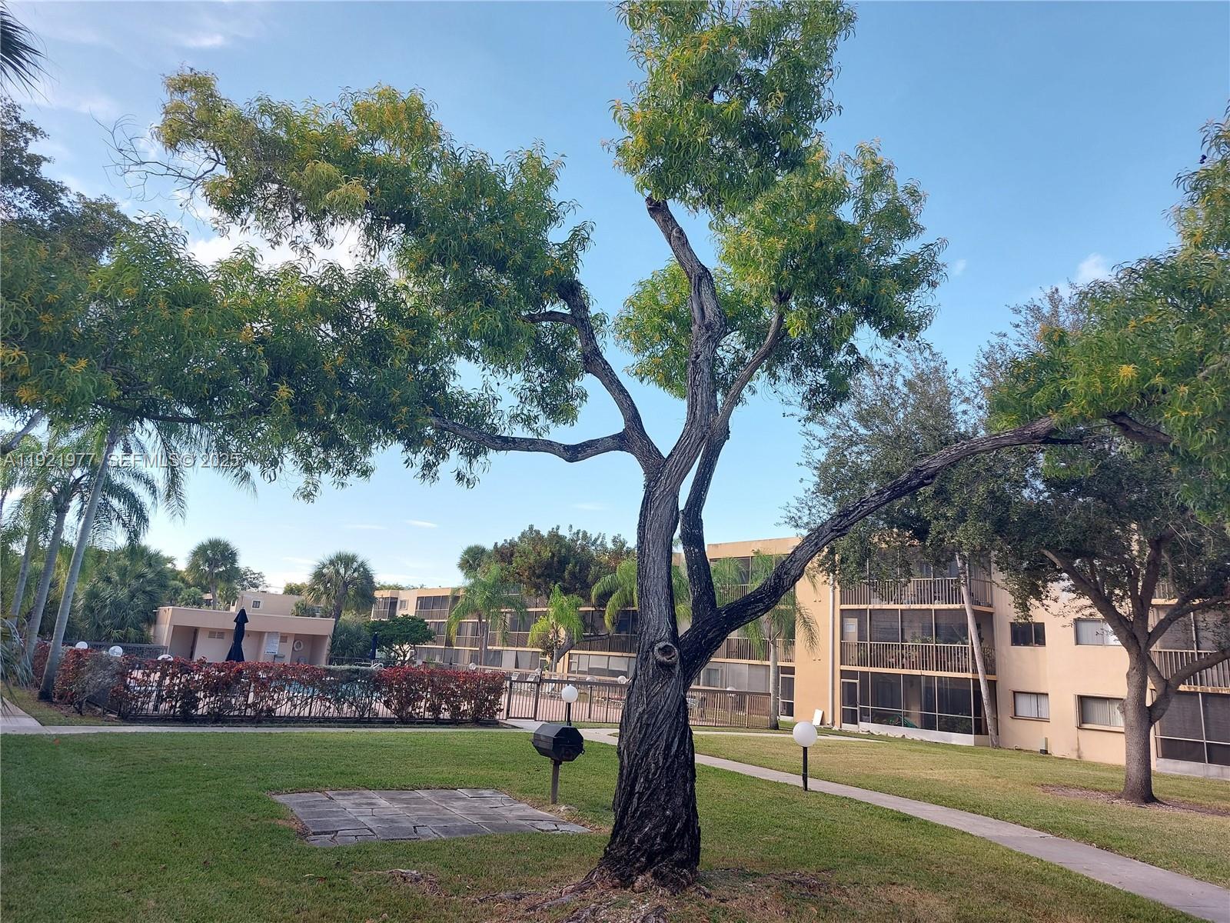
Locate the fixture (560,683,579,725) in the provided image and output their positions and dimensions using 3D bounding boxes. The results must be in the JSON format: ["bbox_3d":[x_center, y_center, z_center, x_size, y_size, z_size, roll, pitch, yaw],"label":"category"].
[{"bbox_3d":[-1.064,5.893,20.419,0.390,1.075,0.390,3,-13,0],"label":"fixture"}]

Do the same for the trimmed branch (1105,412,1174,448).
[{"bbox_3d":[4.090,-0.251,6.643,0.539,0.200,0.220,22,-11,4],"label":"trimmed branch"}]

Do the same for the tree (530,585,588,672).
[{"bbox_3d":[-2.828,8.335,39.095,2.818,5.313,2.621,3,-12,0],"label":"tree"}]

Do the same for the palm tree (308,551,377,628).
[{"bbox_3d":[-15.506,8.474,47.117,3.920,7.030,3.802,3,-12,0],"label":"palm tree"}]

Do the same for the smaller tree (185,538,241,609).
[{"bbox_3d":[-27.213,9.390,57.437,3.800,8.455,3.800,3,-13,0],"label":"smaller tree"}]

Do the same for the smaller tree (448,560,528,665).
[{"bbox_3d":[-6.899,8.532,44.125,4.216,6.664,4.087,3,-12,0],"label":"smaller tree"}]

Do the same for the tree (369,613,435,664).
[{"bbox_3d":[-12.894,10.981,50.697,4.061,3.686,3.858,3,-12,0],"label":"tree"}]

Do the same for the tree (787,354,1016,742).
[{"bbox_3d":[10.008,2.687,29.257,7.300,13.155,6.800,3,-13,0],"label":"tree"}]

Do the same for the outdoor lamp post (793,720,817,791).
[{"bbox_3d":[3.308,5.118,14.828,0.423,1.167,0.423,3,-12,0],"label":"outdoor lamp post"}]

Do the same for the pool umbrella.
[{"bbox_3d":[-11.101,5.551,25.072,0.550,2.458,0.550,3,-13,0],"label":"pool umbrella"}]

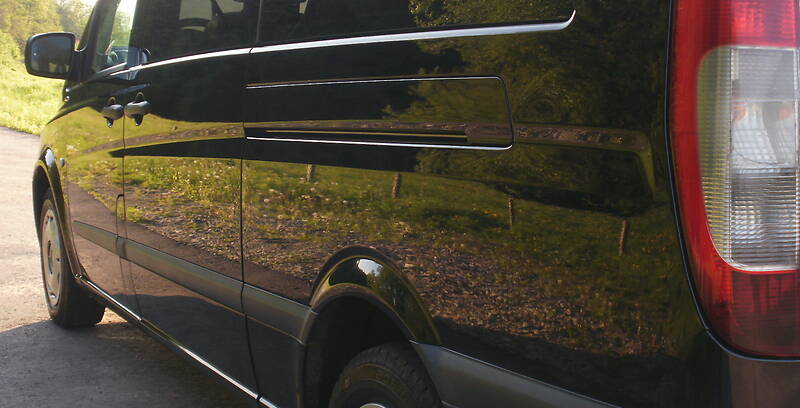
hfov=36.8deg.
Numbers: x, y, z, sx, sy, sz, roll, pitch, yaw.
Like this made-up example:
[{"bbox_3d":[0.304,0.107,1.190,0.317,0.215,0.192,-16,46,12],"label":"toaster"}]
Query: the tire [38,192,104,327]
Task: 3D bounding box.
[{"bbox_3d":[-1.455,0.232,5.375,0.210,0.660,0.660,-3,9,-27],"label":"tire"}]

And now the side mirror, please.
[{"bbox_3d":[-1.390,-0.588,4.780,0.205,0.185,0.115,-3,9,-27],"label":"side mirror"}]

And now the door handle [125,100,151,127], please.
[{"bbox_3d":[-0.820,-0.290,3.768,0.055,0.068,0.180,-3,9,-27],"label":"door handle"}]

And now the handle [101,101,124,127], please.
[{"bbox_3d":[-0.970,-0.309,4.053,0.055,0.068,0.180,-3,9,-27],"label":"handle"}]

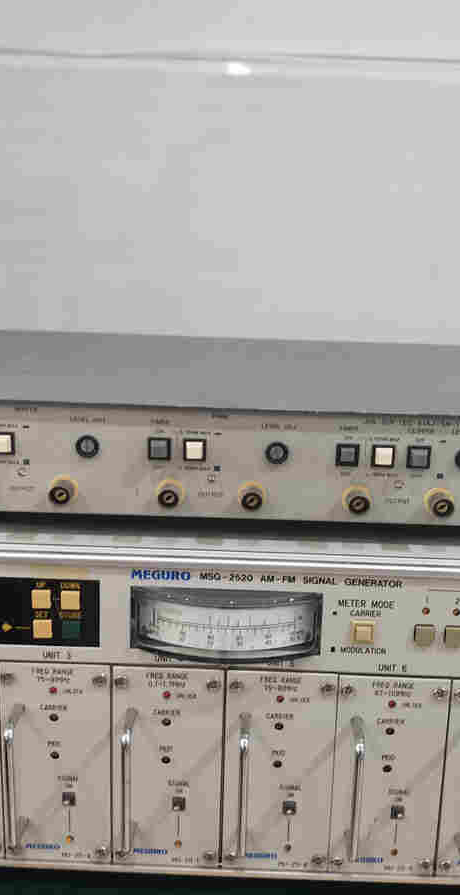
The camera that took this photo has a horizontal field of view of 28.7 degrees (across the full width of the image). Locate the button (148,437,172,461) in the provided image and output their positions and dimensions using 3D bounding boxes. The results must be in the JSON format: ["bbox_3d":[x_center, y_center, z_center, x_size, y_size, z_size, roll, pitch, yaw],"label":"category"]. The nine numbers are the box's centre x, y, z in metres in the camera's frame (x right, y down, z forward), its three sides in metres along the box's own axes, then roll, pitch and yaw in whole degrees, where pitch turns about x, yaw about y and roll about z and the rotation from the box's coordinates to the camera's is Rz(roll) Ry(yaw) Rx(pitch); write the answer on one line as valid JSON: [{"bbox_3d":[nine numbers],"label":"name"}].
[{"bbox_3d":[-0.030,0.001,0.377,0.009,0.009,0.004,2,14,0],"label":"button"}]

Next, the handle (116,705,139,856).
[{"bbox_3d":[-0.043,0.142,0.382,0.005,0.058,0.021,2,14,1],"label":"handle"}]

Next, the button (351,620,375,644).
[{"bbox_3d":[0.055,0.077,0.373,0.009,0.009,0.005,2,14,1],"label":"button"}]

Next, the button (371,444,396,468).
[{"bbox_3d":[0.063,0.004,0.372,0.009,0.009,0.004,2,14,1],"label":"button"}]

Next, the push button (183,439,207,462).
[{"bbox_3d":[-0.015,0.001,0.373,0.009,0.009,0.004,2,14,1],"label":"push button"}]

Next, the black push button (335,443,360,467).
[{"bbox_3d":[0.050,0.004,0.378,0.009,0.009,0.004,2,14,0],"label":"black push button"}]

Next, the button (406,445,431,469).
[{"bbox_3d":[0.080,0.004,0.377,0.009,0.009,0.004,2,14,0],"label":"button"}]

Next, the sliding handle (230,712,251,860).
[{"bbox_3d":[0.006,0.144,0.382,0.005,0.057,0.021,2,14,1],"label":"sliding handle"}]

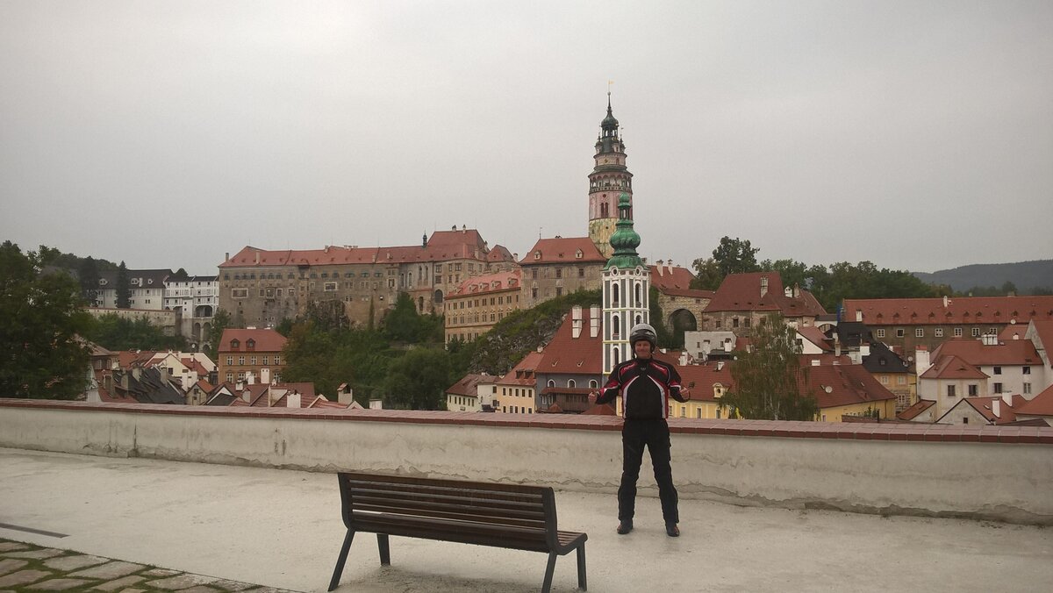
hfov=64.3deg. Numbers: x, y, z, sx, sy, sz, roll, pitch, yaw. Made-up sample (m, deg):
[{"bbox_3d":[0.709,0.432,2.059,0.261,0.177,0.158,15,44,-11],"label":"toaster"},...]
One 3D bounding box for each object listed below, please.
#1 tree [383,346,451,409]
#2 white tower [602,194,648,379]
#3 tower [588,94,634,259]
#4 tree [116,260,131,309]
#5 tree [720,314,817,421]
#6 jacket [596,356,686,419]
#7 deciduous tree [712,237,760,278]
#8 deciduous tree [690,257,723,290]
[{"bbox_3d":[-22.080,17.681,168.000,14.000,14.779,13.000,0,-3,0],"label":"tree"},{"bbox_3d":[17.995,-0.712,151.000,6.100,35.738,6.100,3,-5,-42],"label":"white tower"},{"bbox_3d":[23.726,-31.264,236.000,12.600,52.889,12.600,0,-3,0],"label":"tower"},{"bbox_3d":[-156.391,-4.084,325.000,5.600,18.719,5.600,0,-3,0],"label":"tree"},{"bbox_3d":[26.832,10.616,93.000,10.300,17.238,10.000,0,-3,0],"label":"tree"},{"bbox_3d":[1.012,0.804,7.350,0.800,0.554,0.360,0,-4,6],"label":"jacket"},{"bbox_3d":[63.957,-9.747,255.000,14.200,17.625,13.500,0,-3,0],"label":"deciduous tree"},{"bbox_3d":[53.801,-6.152,250.000,10.000,11.520,10.000,0,-3,0],"label":"deciduous tree"}]

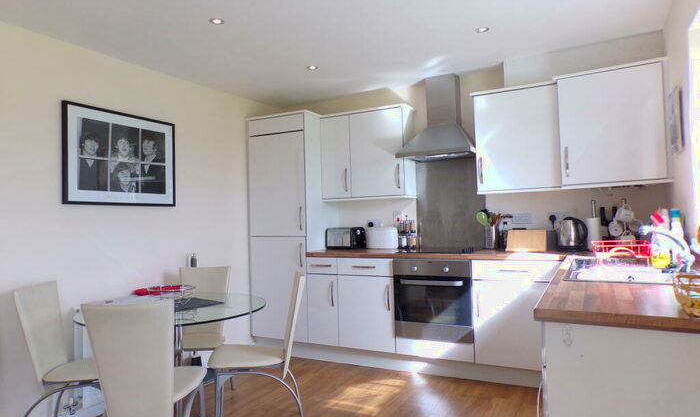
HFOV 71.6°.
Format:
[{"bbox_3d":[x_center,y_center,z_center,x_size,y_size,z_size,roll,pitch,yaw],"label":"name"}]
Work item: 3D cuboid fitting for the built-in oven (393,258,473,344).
[{"bbox_3d":[0.738,0.682,3.809,0.600,0.590,0.540,-2,-2,29],"label":"built-in oven"}]

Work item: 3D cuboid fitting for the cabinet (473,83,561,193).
[{"bbox_3d":[1.288,-0.505,3.681,0.590,0.745,0.300,-2,-2,29],"label":"cabinet"}]

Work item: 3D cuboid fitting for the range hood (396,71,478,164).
[{"bbox_3d":[0.740,-0.767,3.998,0.600,0.720,0.490,-2,-2,27],"label":"range hood"}]

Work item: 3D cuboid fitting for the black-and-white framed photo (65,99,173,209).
[{"bbox_3d":[-1.528,-0.328,3.292,0.025,0.618,0.868,-2,-2,27],"label":"black-and-white framed photo"}]

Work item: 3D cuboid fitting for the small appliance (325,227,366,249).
[{"bbox_3d":[-0.036,0.276,4.436,0.290,0.200,0.260,-2,-2,27],"label":"small appliance"}]

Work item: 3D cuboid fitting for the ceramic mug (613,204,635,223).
[{"bbox_3d":[1.912,0.035,3.377,0.112,0.118,0.088,9,3,27],"label":"ceramic mug"}]

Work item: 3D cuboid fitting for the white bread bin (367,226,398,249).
[{"bbox_3d":[0.236,0.267,4.289,0.330,0.187,0.195,-2,-2,28],"label":"white bread bin"}]

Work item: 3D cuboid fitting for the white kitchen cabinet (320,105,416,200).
[{"bbox_3d":[0.167,-0.467,4.372,0.800,0.780,0.330,-2,-2,27],"label":"white kitchen cabinet"}]

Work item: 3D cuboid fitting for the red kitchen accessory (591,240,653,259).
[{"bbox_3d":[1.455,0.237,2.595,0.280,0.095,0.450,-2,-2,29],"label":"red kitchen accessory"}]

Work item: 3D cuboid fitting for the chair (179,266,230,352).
[{"bbox_3d":[-0.992,0.828,3.131,0.430,0.870,0.510,-1,-2,-6],"label":"chair"}]

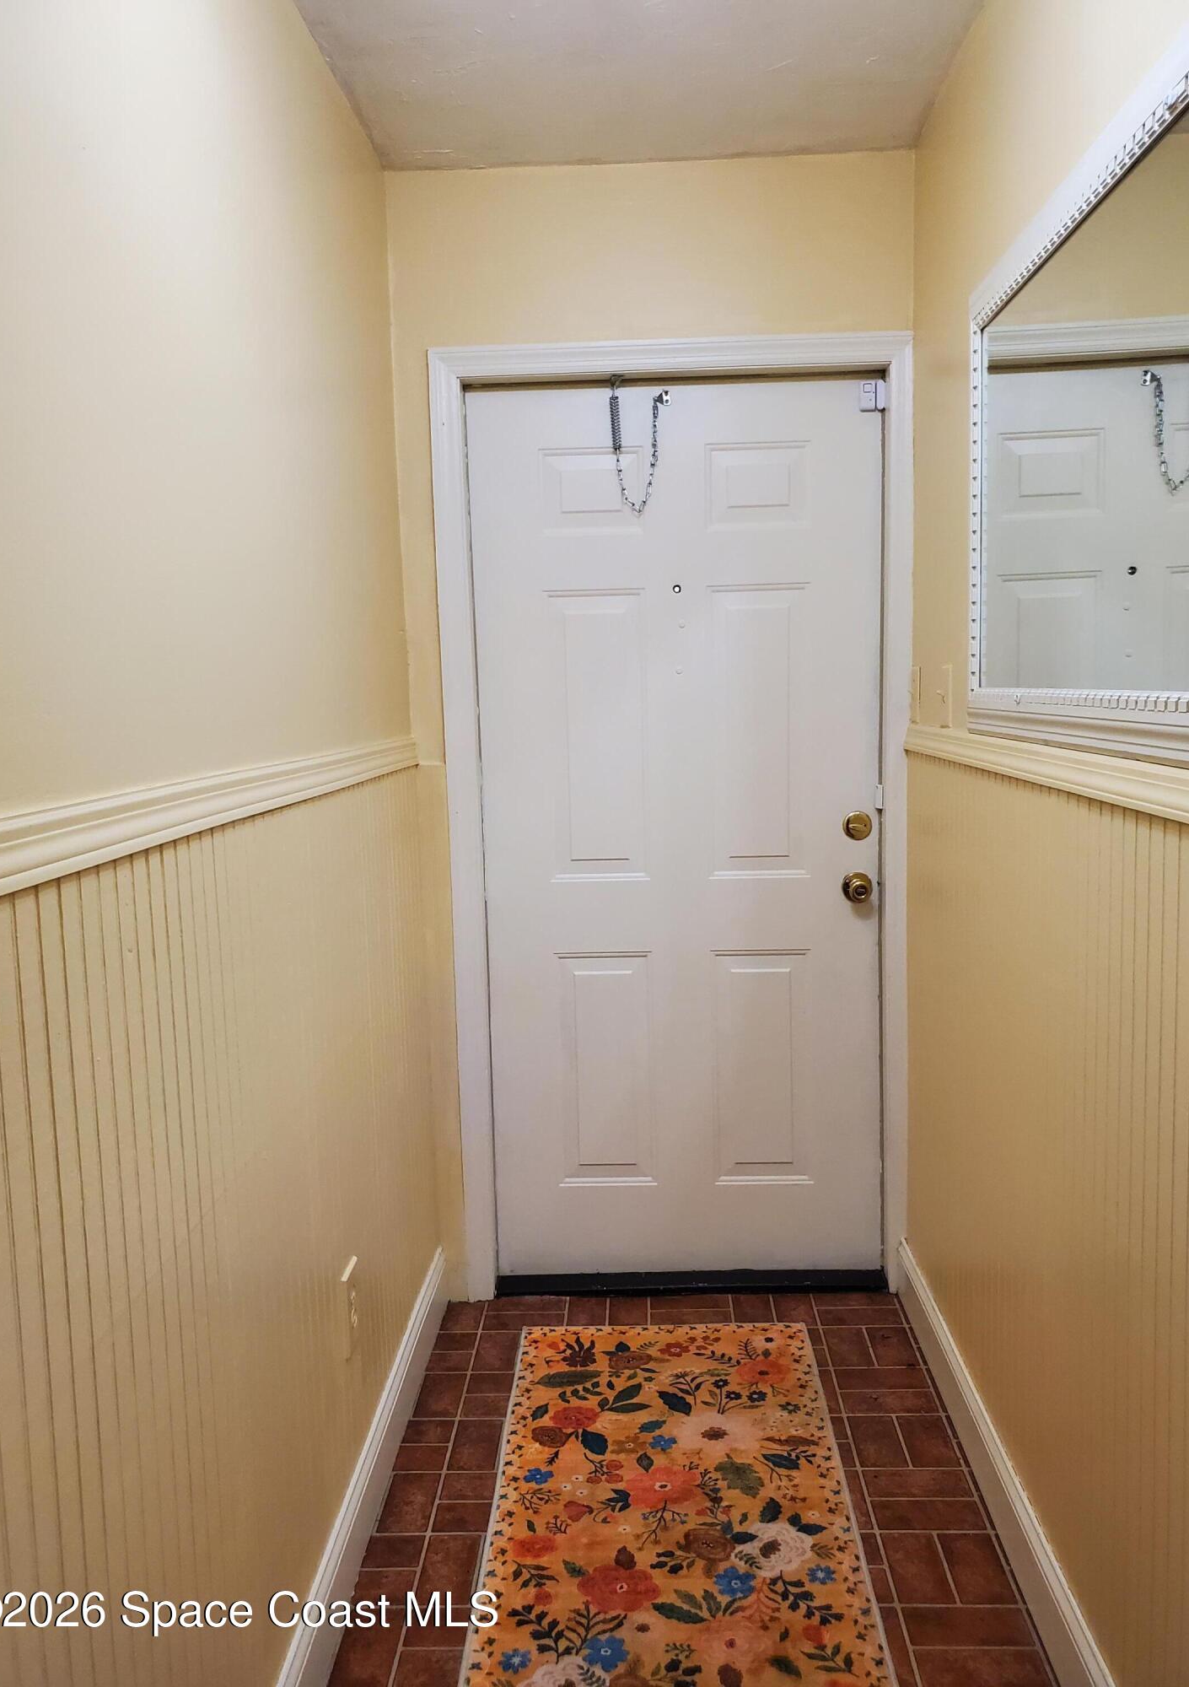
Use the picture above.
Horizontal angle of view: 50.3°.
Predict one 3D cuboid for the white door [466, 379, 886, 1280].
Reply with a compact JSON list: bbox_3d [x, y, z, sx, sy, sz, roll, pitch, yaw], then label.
[{"bbox_3d":[0.199,0.010,2.906,0.909,2.030,0.050,-1,7,2],"label":"white door"}]

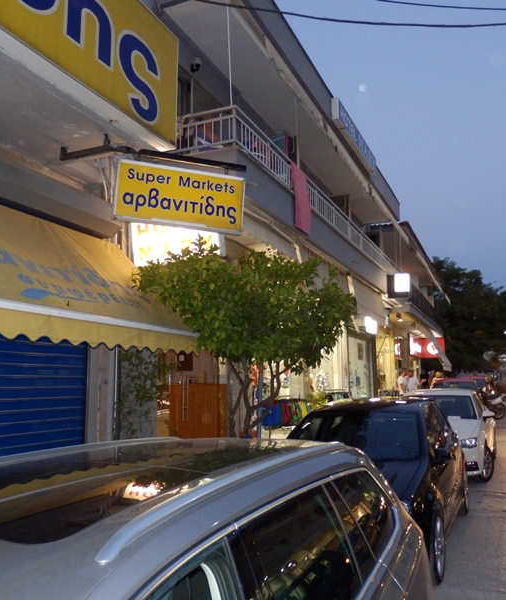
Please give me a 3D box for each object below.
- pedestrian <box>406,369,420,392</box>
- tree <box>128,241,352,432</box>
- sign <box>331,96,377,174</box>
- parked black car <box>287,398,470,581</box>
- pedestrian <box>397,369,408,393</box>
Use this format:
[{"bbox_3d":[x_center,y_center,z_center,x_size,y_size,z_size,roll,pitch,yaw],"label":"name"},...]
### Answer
[{"bbox_3d":[5.516,3.260,19.822,0.420,1.670,0.500,2,-9,-18],"label":"pedestrian"},{"bbox_3d":[-0.091,0.861,6.819,2.600,3.230,2.500,-4,-9,23],"label":"tree"},{"bbox_3d":[2.497,-3.852,14.006,0.160,0.500,3.700,-4,-9,23],"label":"sign"},{"bbox_3d":[1.262,1.784,6.251,1.770,1.440,4.250,-4,-9,23],"label":"parked black car"},{"bbox_3d":[5.072,3.173,19.370,0.380,1.740,0.500,2,-9,-21],"label":"pedestrian"}]

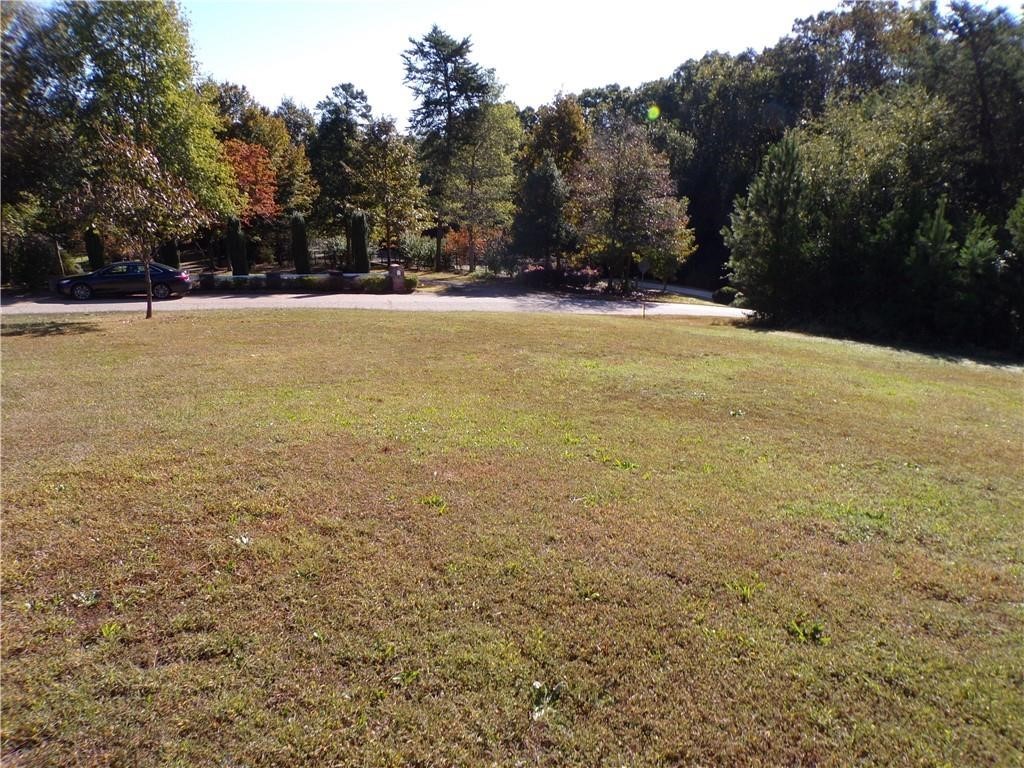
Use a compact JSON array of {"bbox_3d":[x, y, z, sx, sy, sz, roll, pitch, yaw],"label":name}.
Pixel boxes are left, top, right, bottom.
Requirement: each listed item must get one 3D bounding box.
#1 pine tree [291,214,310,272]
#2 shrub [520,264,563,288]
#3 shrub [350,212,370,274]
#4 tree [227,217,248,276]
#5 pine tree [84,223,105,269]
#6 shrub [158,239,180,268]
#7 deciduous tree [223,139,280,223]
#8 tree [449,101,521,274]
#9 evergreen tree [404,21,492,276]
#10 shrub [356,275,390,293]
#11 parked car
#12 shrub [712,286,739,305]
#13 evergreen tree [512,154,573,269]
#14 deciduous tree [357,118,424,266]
[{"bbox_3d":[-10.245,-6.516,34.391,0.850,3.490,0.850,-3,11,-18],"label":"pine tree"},{"bbox_3d":[1.541,-5.629,37.086,2.400,1.208,1.900,0,10,0],"label":"shrub"},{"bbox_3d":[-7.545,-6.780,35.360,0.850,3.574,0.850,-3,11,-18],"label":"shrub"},{"bbox_3d":[-12.252,-6.149,31.747,0.880,2.660,0.850,-3,11,-13],"label":"tree"},{"bbox_3d":[-18.498,-5.663,31.495,0.850,3.016,0.850,-3,11,-18],"label":"pine tree"},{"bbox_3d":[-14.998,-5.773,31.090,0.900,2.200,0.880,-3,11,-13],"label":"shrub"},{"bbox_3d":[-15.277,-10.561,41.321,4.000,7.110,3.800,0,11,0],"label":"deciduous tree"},{"bbox_3d":[-1.625,-11.985,43.547,4.700,9.990,4.600,0,11,0],"label":"tree"},{"bbox_3d":[-4.207,-15.400,47.040,6.000,15.695,5.600,0,10,0],"label":"evergreen tree"},{"bbox_3d":[-6.163,-4.504,31.824,1.500,0.800,1.100,-3,11,-13],"label":"shrub"},{"bbox_3d":[-15.670,-4.233,28.874,4.850,1.450,1.840,-3,11,-19],"label":"parked car"},{"bbox_3d":[9.192,-3.781,30.425,1.150,0.790,1.050,0,11,0],"label":"shrub"},{"bbox_3d":[1.760,-9.577,40.959,3.500,7.038,3.300,0,10,0],"label":"evergreen tree"},{"bbox_3d":[-6.631,-10.345,38.749,3.800,7.870,3.700,0,11,0],"label":"deciduous tree"}]

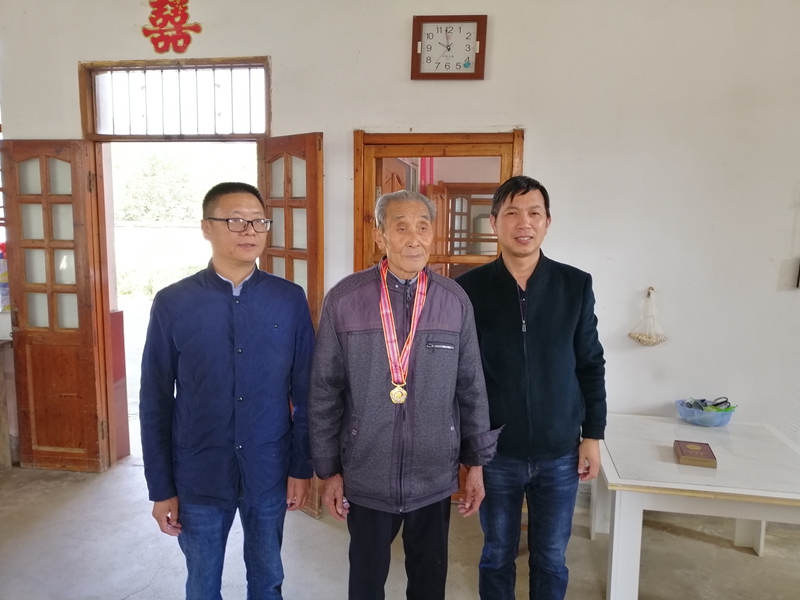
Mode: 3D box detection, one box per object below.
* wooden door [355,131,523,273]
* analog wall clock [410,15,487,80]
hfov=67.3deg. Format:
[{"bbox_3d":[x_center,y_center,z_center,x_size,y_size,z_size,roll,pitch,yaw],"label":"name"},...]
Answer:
[{"bbox_3d":[0.184,0.117,3.333,0.900,2.047,0.090,2,7,10],"label":"wooden door"},{"bbox_3d":[0.252,-1.293,3.093,0.376,0.308,0.040,4,8,9],"label":"analog wall clock"}]

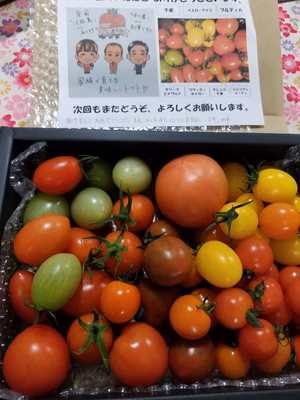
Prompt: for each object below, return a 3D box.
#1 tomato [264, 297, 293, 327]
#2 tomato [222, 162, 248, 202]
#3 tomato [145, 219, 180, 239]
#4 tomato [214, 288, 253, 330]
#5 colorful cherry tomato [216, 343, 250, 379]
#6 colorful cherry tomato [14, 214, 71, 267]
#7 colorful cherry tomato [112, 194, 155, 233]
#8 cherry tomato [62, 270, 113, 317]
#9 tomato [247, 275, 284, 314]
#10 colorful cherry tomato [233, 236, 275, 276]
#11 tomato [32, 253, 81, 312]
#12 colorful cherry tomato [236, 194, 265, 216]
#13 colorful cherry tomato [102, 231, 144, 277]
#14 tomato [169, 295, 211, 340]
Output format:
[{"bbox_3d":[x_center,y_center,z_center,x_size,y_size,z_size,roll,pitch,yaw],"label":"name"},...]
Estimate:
[{"bbox_3d":[0.091,0.079,0.221,0.027,0.027,0.027,0,70,-2],"label":"tomato"},{"bbox_3d":[0.070,-0.015,0.255,0.029,0.031,0.033,0,70,-2],"label":"tomato"},{"bbox_3d":[0.011,0.030,0.238,0.030,0.030,0.030,0,70,-2],"label":"tomato"},{"bbox_3d":[0.071,0.091,0.251,0.033,0.034,0.034,13,96,29],"label":"tomato"},{"bbox_3d":[0.061,0.119,0.222,0.025,0.025,0.025,0,71,-2],"label":"colorful cherry tomato"},{"bbox_3d":[-0.092,0.035,0.257,0.053,0.038,0.038,-37,99,-12],"label":"colorful cherry tomato"},{"bbox_3d":[-0.013,0.011,0.244,0.033,0.031,0.033,0,71,-2],"label":"colorful cherry tomato"},{"bbox_3d":[-0.048,0.073,0.232,0.039,0.034,0.034,-32,74,0],"label":"cherry tomato"},{"bbox_3d":[0.100,0.082,0.258,0.032,0.032,0.032,0,78,31],"label":"tomato"},{"bbox_3d":[0.092,0.050,0.263,0.033,0.033,0.033,0,74,-3],"label":"colorful cherry tomato"},{"bbox_3d":[-0.066,0.059,0.213,0.031,0.031,0.042,23,83,6],"label":"tomato"},{"bbox_3d":[0.095,0.009,0.284,0.031,0.034,0.031,0,74,-3],"label":"colorful cherry tomato"},{"bbox_3d":[-0.021,0.041,0.231,0.032,0.031,0.032,0,71,-2],"label":"colorful cherry tomato"},{"bbox_3d":[0.029,0.083,0.213,0.029,0.028,0.029,0,71,-2],"label":"tomato"}]

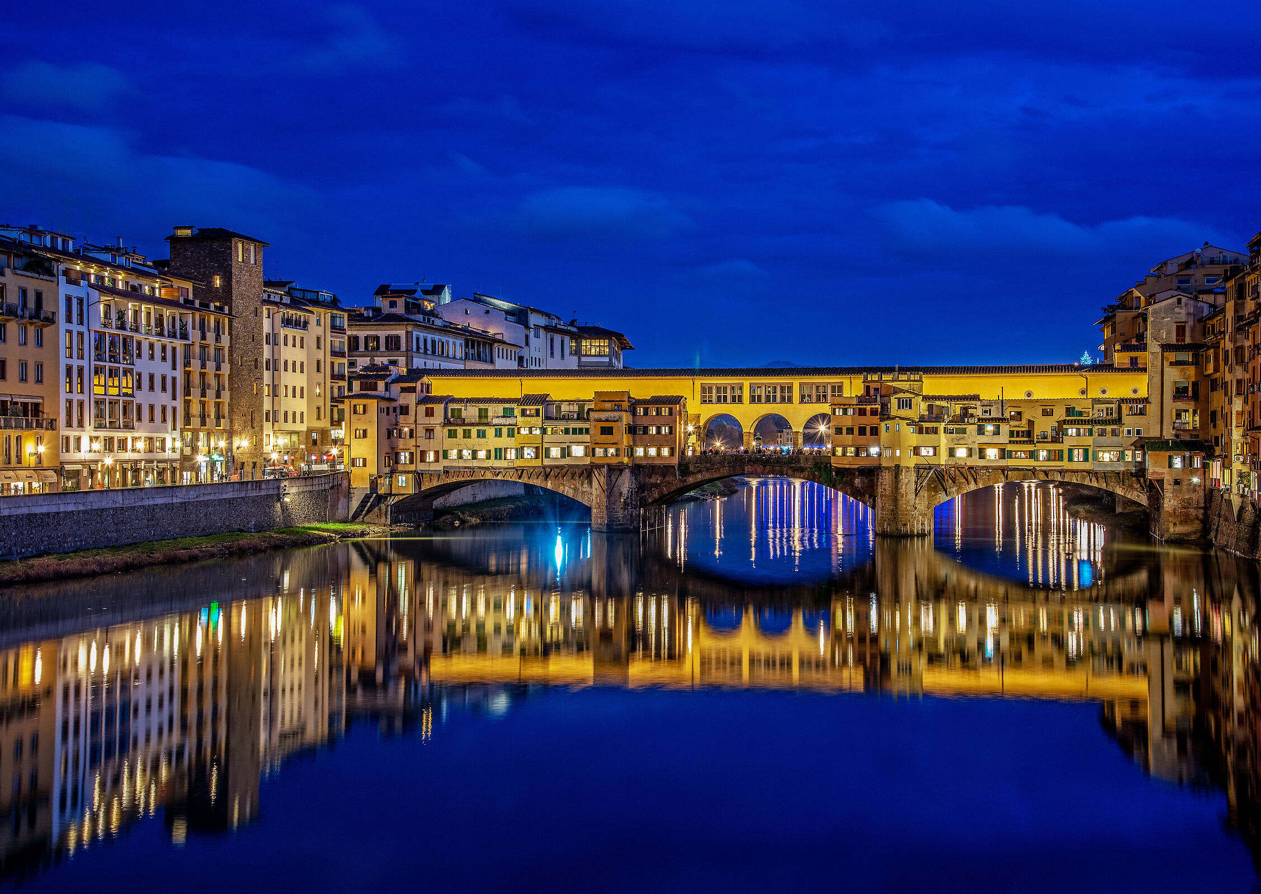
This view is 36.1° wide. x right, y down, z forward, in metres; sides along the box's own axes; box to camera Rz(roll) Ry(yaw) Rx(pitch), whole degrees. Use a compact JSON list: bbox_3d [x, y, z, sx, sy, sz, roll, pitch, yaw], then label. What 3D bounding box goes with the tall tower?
[{"bbox_3d":[-50.700,-11.200,238.300,9.200,31.000,9.200,0,0,16],"label":"tall tower"}]

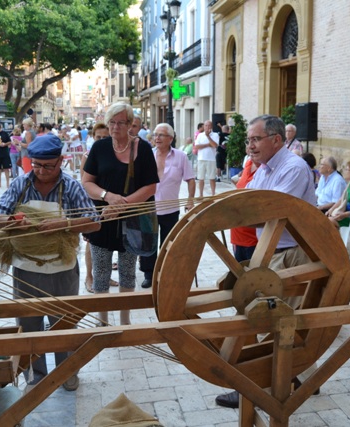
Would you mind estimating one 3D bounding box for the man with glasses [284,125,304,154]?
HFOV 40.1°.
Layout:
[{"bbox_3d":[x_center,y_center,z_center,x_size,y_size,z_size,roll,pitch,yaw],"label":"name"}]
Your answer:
[{"bbox_3d":[1.919,-0.628,7.909,0.500,1.648,0.340,6,11,29],"label":"man with glasses"}]

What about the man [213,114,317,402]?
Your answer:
[{"bbox_3d":[0.539,0.278,2.889,0.520,1.700,0.490,-3,11,-15],"label":"man"}]

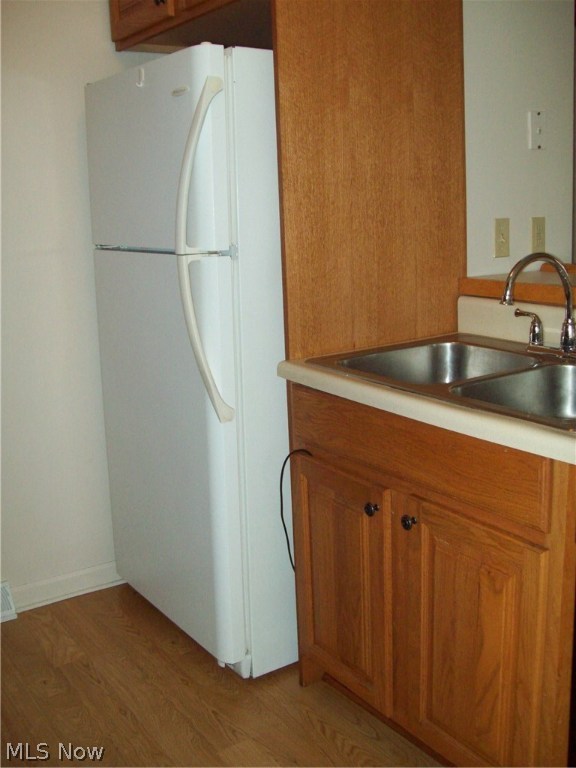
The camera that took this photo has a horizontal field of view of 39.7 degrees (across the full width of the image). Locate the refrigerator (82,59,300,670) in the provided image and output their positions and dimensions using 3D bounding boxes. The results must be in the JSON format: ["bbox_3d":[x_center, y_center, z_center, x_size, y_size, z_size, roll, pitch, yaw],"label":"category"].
[{"bbox_3d":[-0.121,-0.076,2.514,0.736,1.680,0.745,-9,13,-33],"label":"refrigerator"}]

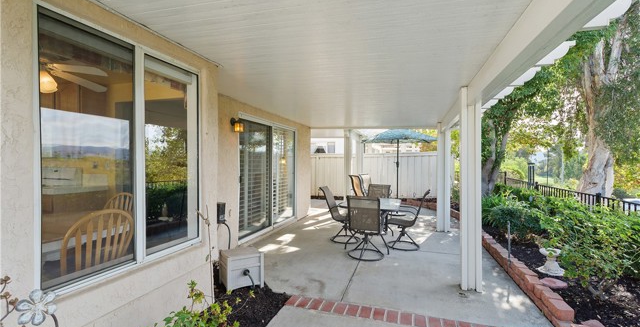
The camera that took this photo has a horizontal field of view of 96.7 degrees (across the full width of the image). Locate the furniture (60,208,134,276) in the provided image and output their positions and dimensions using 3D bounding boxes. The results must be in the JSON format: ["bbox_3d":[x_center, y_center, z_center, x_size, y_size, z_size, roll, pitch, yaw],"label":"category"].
[{"bbox_3d":[-1.730,0.803,2.010,0.530,0.960,0.470,0,0,16],"label":"furniture"}]

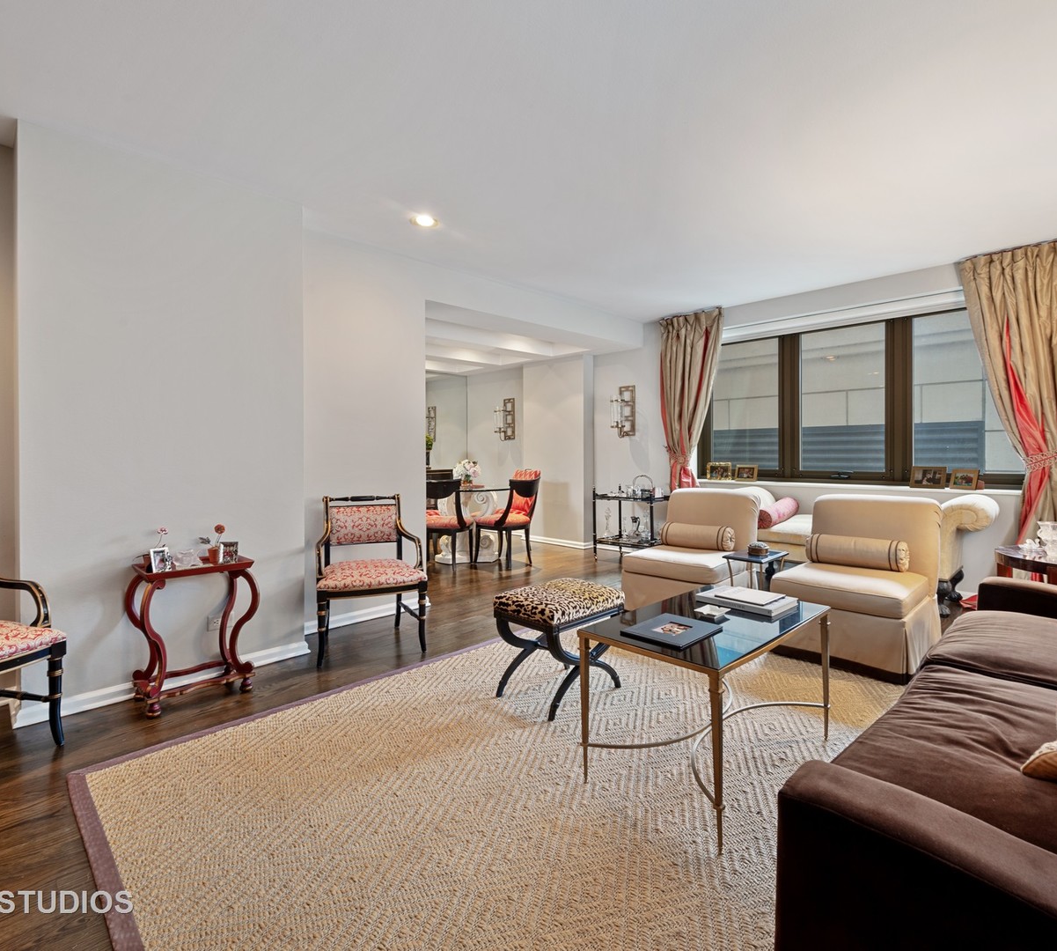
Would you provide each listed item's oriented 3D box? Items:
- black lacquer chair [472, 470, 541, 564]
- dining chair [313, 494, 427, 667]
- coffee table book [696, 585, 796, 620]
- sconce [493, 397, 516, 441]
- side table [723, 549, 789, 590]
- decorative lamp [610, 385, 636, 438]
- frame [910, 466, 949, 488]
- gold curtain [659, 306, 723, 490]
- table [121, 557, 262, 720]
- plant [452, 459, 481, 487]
[{"bbox_3d":[-0.236,0.429,5.543,0.570,0.910,0.460,2,3,45],"label":"black lacquer chair"},{"bbox_3d":[-0.929,0.542,3.184,0.570,0.860,0.570,-1,2,-23],"label":"dining chair"},{"bbox_3d":[0.867,0.498,2.208,0.235,0.032,0.310,-2,3,-44],"label":"coffee table book"},{"bbox_3d":[-0.332,-0.723,7.278,0.200,0.550,0.250,2,3,45],"label":"sconce"},{"bbox_3d":[1.416,0.741,3.439,0.390,0.475,0.255,-2,3,-44],"label":"side table"},{"bbox_3d":[0.999,-0.680,5.942,0.210,0.565,0.210,-2,3,-44],"label":"decorative lamp"},{"bbox_3d":[2.960,0.015,4.076,0.070,0.155,0.210,-2,3,-44],"label":"frame"},{"bbox_3d":[1.571,-0.349,5.450,0.640,2.450,0.190,2,3,45],"label":"gold curtain"},{"bbox_3d":[-1.524,0.697,2.528,0.290,0.605,0.460,2,3,45],"label":"table"},{"bbox_3d":[-0.651,-0.035,5.860,0.290,0.320,0.290,0,2,0],"label":"plant"}]

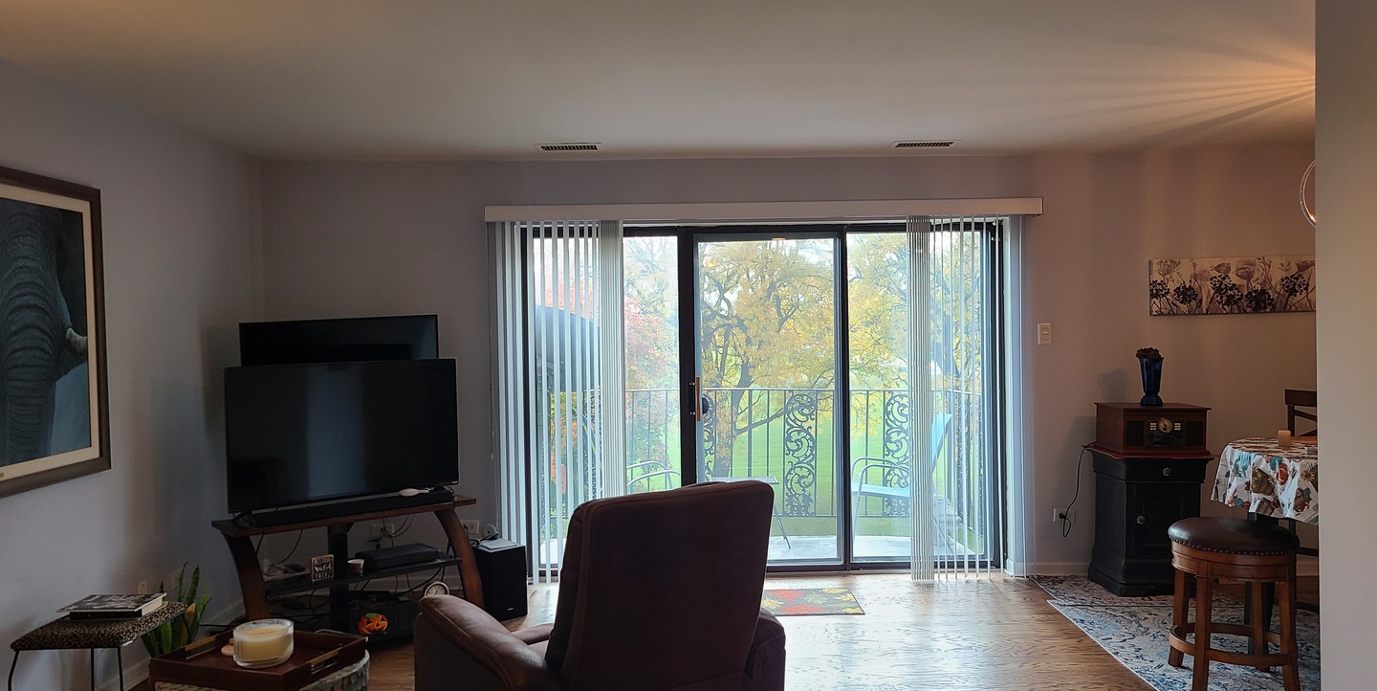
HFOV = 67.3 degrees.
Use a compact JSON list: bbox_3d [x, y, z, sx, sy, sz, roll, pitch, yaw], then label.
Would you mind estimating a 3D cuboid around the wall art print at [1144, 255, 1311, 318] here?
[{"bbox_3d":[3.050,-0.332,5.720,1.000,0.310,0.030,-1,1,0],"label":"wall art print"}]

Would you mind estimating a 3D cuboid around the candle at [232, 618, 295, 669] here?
[{"bbox_3d":[-1.080,0.761,2.630,0.145,0.080,0.145,-1,1,-18],"label":"candle"}]

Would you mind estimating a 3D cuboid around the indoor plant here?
[{"bbox_3d":[-2.055,1.172,4.155,0.260,0.560,0.250,-1,1,-2],"label":"indoor plant"}]

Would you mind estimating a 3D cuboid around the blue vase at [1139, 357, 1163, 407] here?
[{"bbox_3d":[2.566,0.205,5.733,0.122,0.260,0.122,-1,1,-2],"label":"blue vase"}]

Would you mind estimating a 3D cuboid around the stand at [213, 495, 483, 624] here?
[{"bbox_3d":[-1.588,1.113,4.943,1.160,0.630,0.480,-2,1,-41],"label":"stand"}]

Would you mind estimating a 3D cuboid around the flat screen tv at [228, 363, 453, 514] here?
[{"bbox_3d":[-1.635,0.416,4.972,1.125,0.660,0.080,-2,2,-41],"label":"flat screen tv"}]

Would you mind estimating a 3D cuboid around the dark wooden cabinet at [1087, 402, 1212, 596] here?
[{"bbox_3d":[2.539,0.834,5.743,0.490,0.990,0.460,-1,1,-2],"label":"dark wooden cabinet"}]

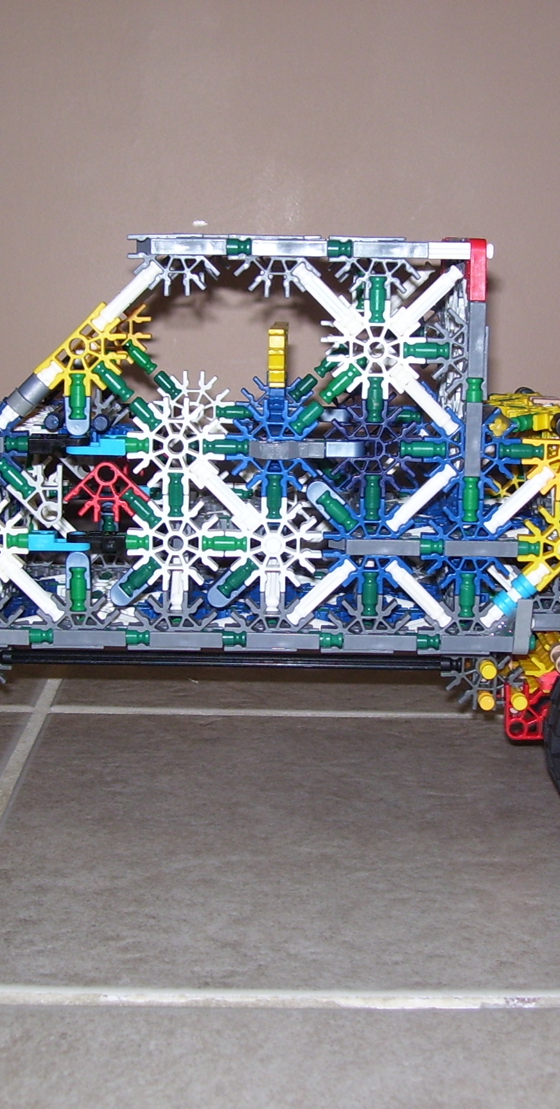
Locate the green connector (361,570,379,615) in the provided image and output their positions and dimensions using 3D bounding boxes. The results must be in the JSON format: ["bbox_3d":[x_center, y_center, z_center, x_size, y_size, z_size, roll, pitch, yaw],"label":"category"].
[{"bbox_3d":[0.034,0.015,0.590,0.006,0.017,0.006,0,10,0],"label":"green connector"}]

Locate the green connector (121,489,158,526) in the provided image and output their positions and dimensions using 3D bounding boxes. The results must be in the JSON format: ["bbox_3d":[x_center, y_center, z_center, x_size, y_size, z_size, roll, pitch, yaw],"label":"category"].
[{"bbox_3d":[-0.053,-0.018,0.593,0.006,0.017,0.006,-42,8,8],"label":"green connector"}]

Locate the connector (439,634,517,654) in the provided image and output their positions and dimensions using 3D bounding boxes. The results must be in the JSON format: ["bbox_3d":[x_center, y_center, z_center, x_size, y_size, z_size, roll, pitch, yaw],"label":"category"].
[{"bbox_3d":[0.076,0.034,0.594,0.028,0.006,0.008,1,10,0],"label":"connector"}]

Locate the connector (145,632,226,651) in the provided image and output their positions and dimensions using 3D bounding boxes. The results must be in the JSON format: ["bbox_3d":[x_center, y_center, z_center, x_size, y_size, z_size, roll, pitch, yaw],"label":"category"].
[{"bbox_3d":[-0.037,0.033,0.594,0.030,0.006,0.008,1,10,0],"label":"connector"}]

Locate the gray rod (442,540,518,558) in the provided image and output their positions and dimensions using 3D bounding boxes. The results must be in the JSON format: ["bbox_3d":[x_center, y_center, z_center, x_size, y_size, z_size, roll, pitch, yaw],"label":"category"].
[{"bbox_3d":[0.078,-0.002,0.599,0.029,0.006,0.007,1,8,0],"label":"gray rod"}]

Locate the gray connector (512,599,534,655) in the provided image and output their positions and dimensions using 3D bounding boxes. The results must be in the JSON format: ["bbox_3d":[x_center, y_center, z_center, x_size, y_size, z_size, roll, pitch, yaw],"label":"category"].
[{"bbox_3d":[0.096,0.029,0.603,0.007,0.021,0.010,1,8,0],"label":"gray connector"}]

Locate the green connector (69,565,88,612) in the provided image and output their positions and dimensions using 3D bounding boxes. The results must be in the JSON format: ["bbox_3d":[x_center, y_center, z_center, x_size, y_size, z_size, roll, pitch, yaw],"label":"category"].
[{"bbox_3d":[-0.078,0.014,0.599,0.006,0.017,0.006,1,11,0],"label":"green connector"}]

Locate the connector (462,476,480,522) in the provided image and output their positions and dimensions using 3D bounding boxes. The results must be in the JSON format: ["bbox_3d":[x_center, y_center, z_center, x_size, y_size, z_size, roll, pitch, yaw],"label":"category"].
[{"bbox_3d":[0.074,-0.021,0.592,0.006,0.017,0.006,1,11,0],"label":"connector"}]

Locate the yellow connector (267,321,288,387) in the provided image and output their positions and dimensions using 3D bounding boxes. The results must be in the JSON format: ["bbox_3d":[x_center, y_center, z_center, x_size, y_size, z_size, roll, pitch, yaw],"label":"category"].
[{"bbox_3d":[-0.001,-0.080,0.620,0.006,0.023,0.036,1,11,-1],"label":"yellow connector"}]

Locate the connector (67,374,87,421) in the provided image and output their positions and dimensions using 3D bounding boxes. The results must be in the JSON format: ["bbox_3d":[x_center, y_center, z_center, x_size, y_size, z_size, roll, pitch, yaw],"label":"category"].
[{"bbox_3d":[-0.075,-0.059,0.577,0.006,0.017,0.006,1,10,0],"label":"connector"}]

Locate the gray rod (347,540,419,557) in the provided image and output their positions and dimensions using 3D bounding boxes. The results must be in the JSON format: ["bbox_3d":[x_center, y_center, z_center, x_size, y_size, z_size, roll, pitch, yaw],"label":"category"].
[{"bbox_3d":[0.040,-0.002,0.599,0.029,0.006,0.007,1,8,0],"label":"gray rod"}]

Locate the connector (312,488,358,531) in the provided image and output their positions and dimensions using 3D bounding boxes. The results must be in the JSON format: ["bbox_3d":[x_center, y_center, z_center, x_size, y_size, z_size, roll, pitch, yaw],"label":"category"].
[{"bbox_3d":[0.022,-0.017,0.596,0.006,0.017,0.006,-44,6,5],"label":"connector"}]

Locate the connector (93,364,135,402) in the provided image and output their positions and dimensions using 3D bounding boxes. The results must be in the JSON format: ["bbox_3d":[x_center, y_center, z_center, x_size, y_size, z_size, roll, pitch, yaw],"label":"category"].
[{"bbox_3d":[-0.062,-0.065,0.576,0.017,0.006,0.006,43,7,-7],"label":"connector"}]

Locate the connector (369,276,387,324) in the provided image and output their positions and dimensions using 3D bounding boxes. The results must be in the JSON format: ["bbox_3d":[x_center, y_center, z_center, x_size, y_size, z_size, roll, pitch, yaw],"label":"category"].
[{"bbox_3d":[0.037,-0.097,0.585,0.006,0.017,0.006,1,8,0],"label":"connector"}]

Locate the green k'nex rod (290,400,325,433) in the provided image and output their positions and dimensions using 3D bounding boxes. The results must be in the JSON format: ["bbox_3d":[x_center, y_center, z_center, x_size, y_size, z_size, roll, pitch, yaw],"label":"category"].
[{"bbox_3d":[0.011,-0.053,0.592,0.012,0.006,0.006,-44,6,5],"label":"green k'nex rod"}]

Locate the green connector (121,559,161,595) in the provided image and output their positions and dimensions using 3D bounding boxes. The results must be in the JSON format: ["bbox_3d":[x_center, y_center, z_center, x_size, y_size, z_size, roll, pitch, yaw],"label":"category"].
[{"bbox_3d":[-0.054,0.009,0.600,0.017,0.006,0.006,-44,6,5],"label":"green connector"}]

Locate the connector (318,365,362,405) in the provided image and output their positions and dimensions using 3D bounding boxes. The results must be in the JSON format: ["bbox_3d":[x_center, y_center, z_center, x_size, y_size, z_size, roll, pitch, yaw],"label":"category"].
[{"bbox_3d":[0.023,-0.064,0.577,0.017,0.006,0.006,-43,7,7],"label":"connector"}]

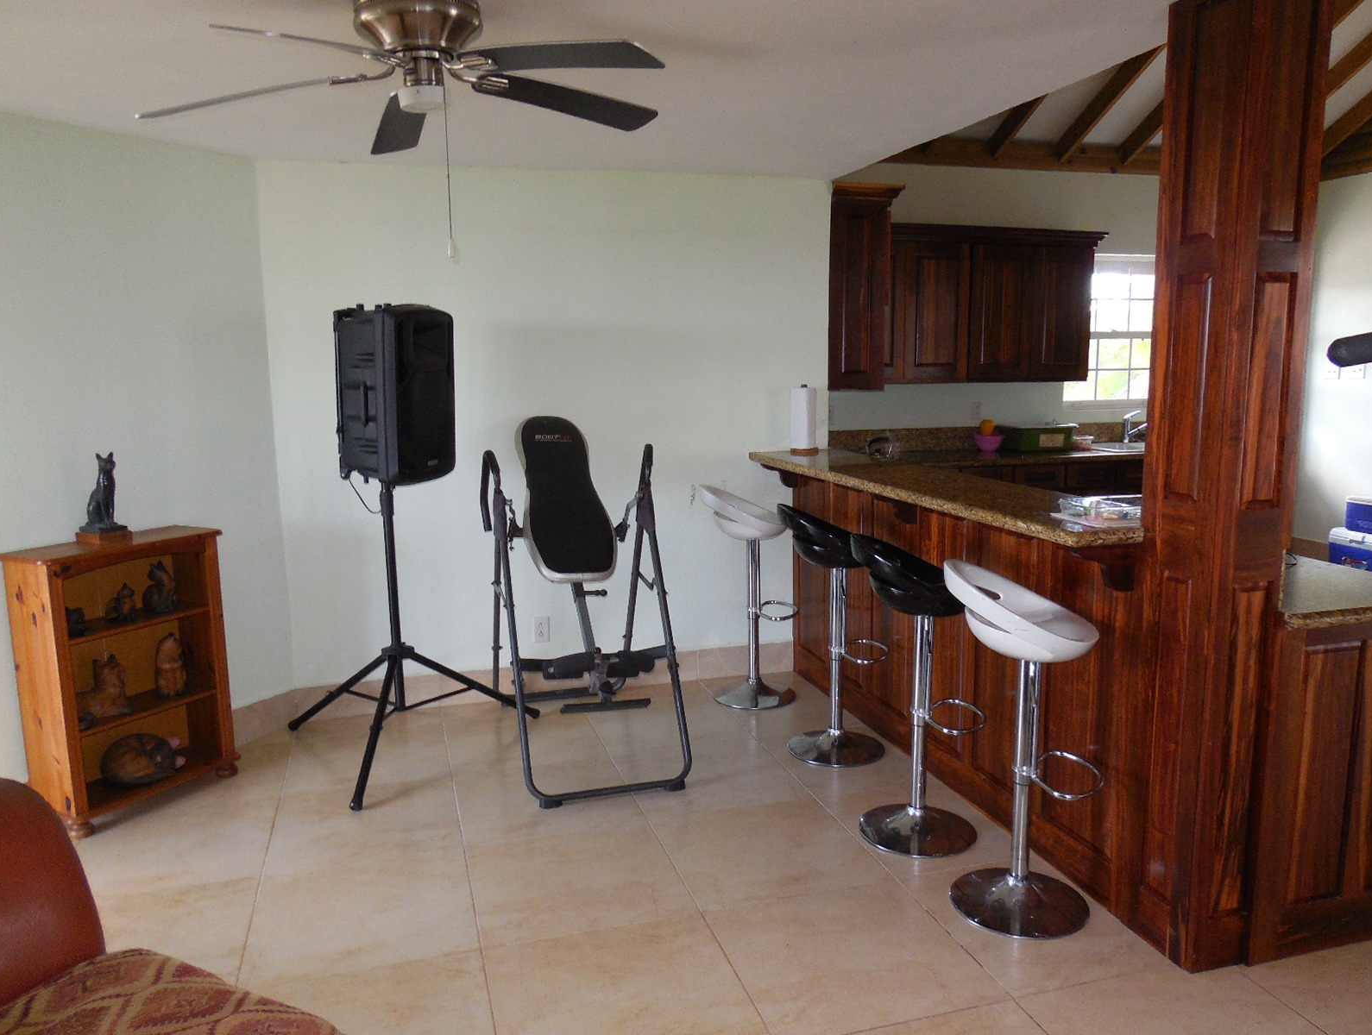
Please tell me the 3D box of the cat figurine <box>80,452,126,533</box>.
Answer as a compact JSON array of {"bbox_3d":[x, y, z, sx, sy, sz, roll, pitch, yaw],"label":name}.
[{"bbox_3d":[-2.020,-0.087,3.442,0.135,0.275,0.098,5,10,32],"label":"cat figurine"}]

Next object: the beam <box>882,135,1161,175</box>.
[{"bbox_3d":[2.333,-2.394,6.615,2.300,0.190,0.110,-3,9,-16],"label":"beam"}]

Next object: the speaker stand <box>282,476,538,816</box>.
[{"bbox_3d":[-1.181,0.391,3.836,1.023,1.120,0.958,0,9,2],"label":"speaker stand"}]

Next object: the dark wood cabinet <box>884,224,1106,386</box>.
[{"bbox_3d":[1.896,-1.367,6.484,1.680,0.965,0.370,-3,9,-16],"label":"dark wood cabinet"}]

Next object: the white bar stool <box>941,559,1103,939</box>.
[{"bbox_3d":[0.924,0.607,2.755,0.420,0.972,0.430,1,9,13],"label":"white bar stool"}]

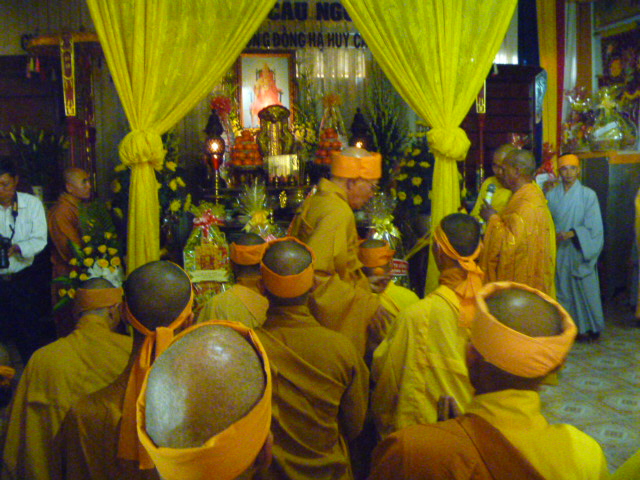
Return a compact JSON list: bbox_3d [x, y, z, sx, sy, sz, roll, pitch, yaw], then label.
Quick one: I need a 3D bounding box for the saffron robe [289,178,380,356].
[{"bbox_3d":[0.074,0.415,2.872,0.420,1.370,0.500,-2,6,-9],"label":"saffron robe"}]

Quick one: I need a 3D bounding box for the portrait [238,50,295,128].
[{"bbox_3d":[-0.528,-1.451,6.300,0.568,0.755,0.040,-3,7,-11],"label":"portrait"}]

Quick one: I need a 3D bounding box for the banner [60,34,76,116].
[{"bbox_3d":[-1.866,-1.220,4.800,0.100,0.600,0.040,-2,6,-10],"label":"banner"}]

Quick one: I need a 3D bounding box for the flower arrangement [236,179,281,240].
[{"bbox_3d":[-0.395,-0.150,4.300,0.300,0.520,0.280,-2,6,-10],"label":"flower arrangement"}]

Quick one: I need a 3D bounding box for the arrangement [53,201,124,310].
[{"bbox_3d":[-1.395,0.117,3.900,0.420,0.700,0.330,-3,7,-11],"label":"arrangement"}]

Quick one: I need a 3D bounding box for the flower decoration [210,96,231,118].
[{"bbox_3d":[-0.746,-1.011,4.900,0.170,0.160,0.150,-2,6,-10],"label":"flower decoration"}]

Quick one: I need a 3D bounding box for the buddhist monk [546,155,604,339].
[{"bbox_3d":[2.319,0.060,5.771,0.490,1.640,0.370,3,8,35],"label":"buddhist monk"}]

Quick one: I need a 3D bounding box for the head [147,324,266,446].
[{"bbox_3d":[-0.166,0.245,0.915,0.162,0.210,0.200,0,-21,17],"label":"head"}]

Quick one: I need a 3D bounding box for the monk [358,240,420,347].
[{"bbox_3d":[0.353,0.587,3.728,0.500,1.169,0.580,-3,7,-11],"label":"monk"}]

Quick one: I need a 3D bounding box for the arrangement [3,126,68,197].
[{"bbox_3d":[-2.206,-0.591,5.000,0.500,0.560,0.460,-2,6,-10],"label":"arrangement"}]

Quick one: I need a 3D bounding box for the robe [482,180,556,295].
[{"bbox_3d":[1.303,0.295,4.233,0.480,1.340,0.500,1,7,20],"label":"robe"}]

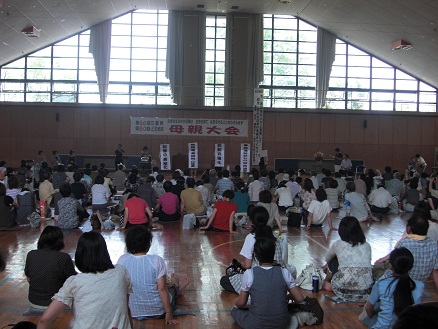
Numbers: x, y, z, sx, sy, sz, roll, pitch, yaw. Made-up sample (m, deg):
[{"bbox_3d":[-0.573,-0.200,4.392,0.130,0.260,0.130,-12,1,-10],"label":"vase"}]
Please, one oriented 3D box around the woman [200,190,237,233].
[{"bbox_3d":[0.009,0.830,10.450,0.660,0.720,0.880,1,1,-12],"label":"woman"}]

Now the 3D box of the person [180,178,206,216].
[{"bbox_3d":[-0.560,0.725,12.902,0.560,0.830,0.700,1,2,-4],"label":"person"}]

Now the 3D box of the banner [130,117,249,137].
[{"bbox_3d":[-1.762,-2.243,35.016,7.050,1.060,0.040,1,1,-4],"label":"banner"}]

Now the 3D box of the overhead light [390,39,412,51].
[{"bbox_3d":[9.317,-6.063,29.578,0.560,0.290,1.150,1,2,-4],"label":"overhead light"}]

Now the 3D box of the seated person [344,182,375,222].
[{"bbox_3d":[2.971,0.782,12.482,0.620,0.830,0.700,0,2,-10],"label":"seated person"}]

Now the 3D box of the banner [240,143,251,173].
[{"bbox_3d":[1.419,-0.326,30.600,0.490,1.500,0.040,1,1,-4],"label":"banner"}]

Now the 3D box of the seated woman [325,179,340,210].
[{"bbox_3d":[2.875,0.761,14.750,0.500,0.760,0.700,1,1,-9],"label":"seated woman"}]

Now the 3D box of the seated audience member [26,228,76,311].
[{"bbox_3d":[-1.570,0.938,5.538,0.500,0.770,0.720,1,2,-1],"label":"seated audience member"}]

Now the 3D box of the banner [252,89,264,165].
[{"bbox_3d":[2.330,-2.264,34.980,0.580,4.600,0.040,1,1,-4],"label":"banner"}]

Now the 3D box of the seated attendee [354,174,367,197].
[{"bbox_3d":[4.502,0.710,18.400,0.520,0.750,0.720,1,1,-9],"label":"seated attendee"}]

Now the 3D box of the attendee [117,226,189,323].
[{"bbox_3d":[-0.596,0.920,5.220,0.620,0.760,0.900,1,1,6],"label":"attendee"}]

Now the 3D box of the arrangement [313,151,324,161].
[{"bbox_3d":[5.678,-0.457,33.300,0.630,0.530,0.580,1,1,-4],"label":"arrangement"}]

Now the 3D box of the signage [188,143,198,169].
[{"bbox_3d":[-1.338,-0.455,30.800,0.480,1.350,0.040,1,1,-4],"label":"signage"}]

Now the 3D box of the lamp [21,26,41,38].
[{"bbox_3d":[-9.147,-6.428,28.217,0.560,0.290,1.150,1,2,-4],"label":"lamp"}]

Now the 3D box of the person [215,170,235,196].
[{"bbox_3d":[0.186,0.602,17.505,0.560,0.850,0.700,1,2,-4],"label":"person"}]

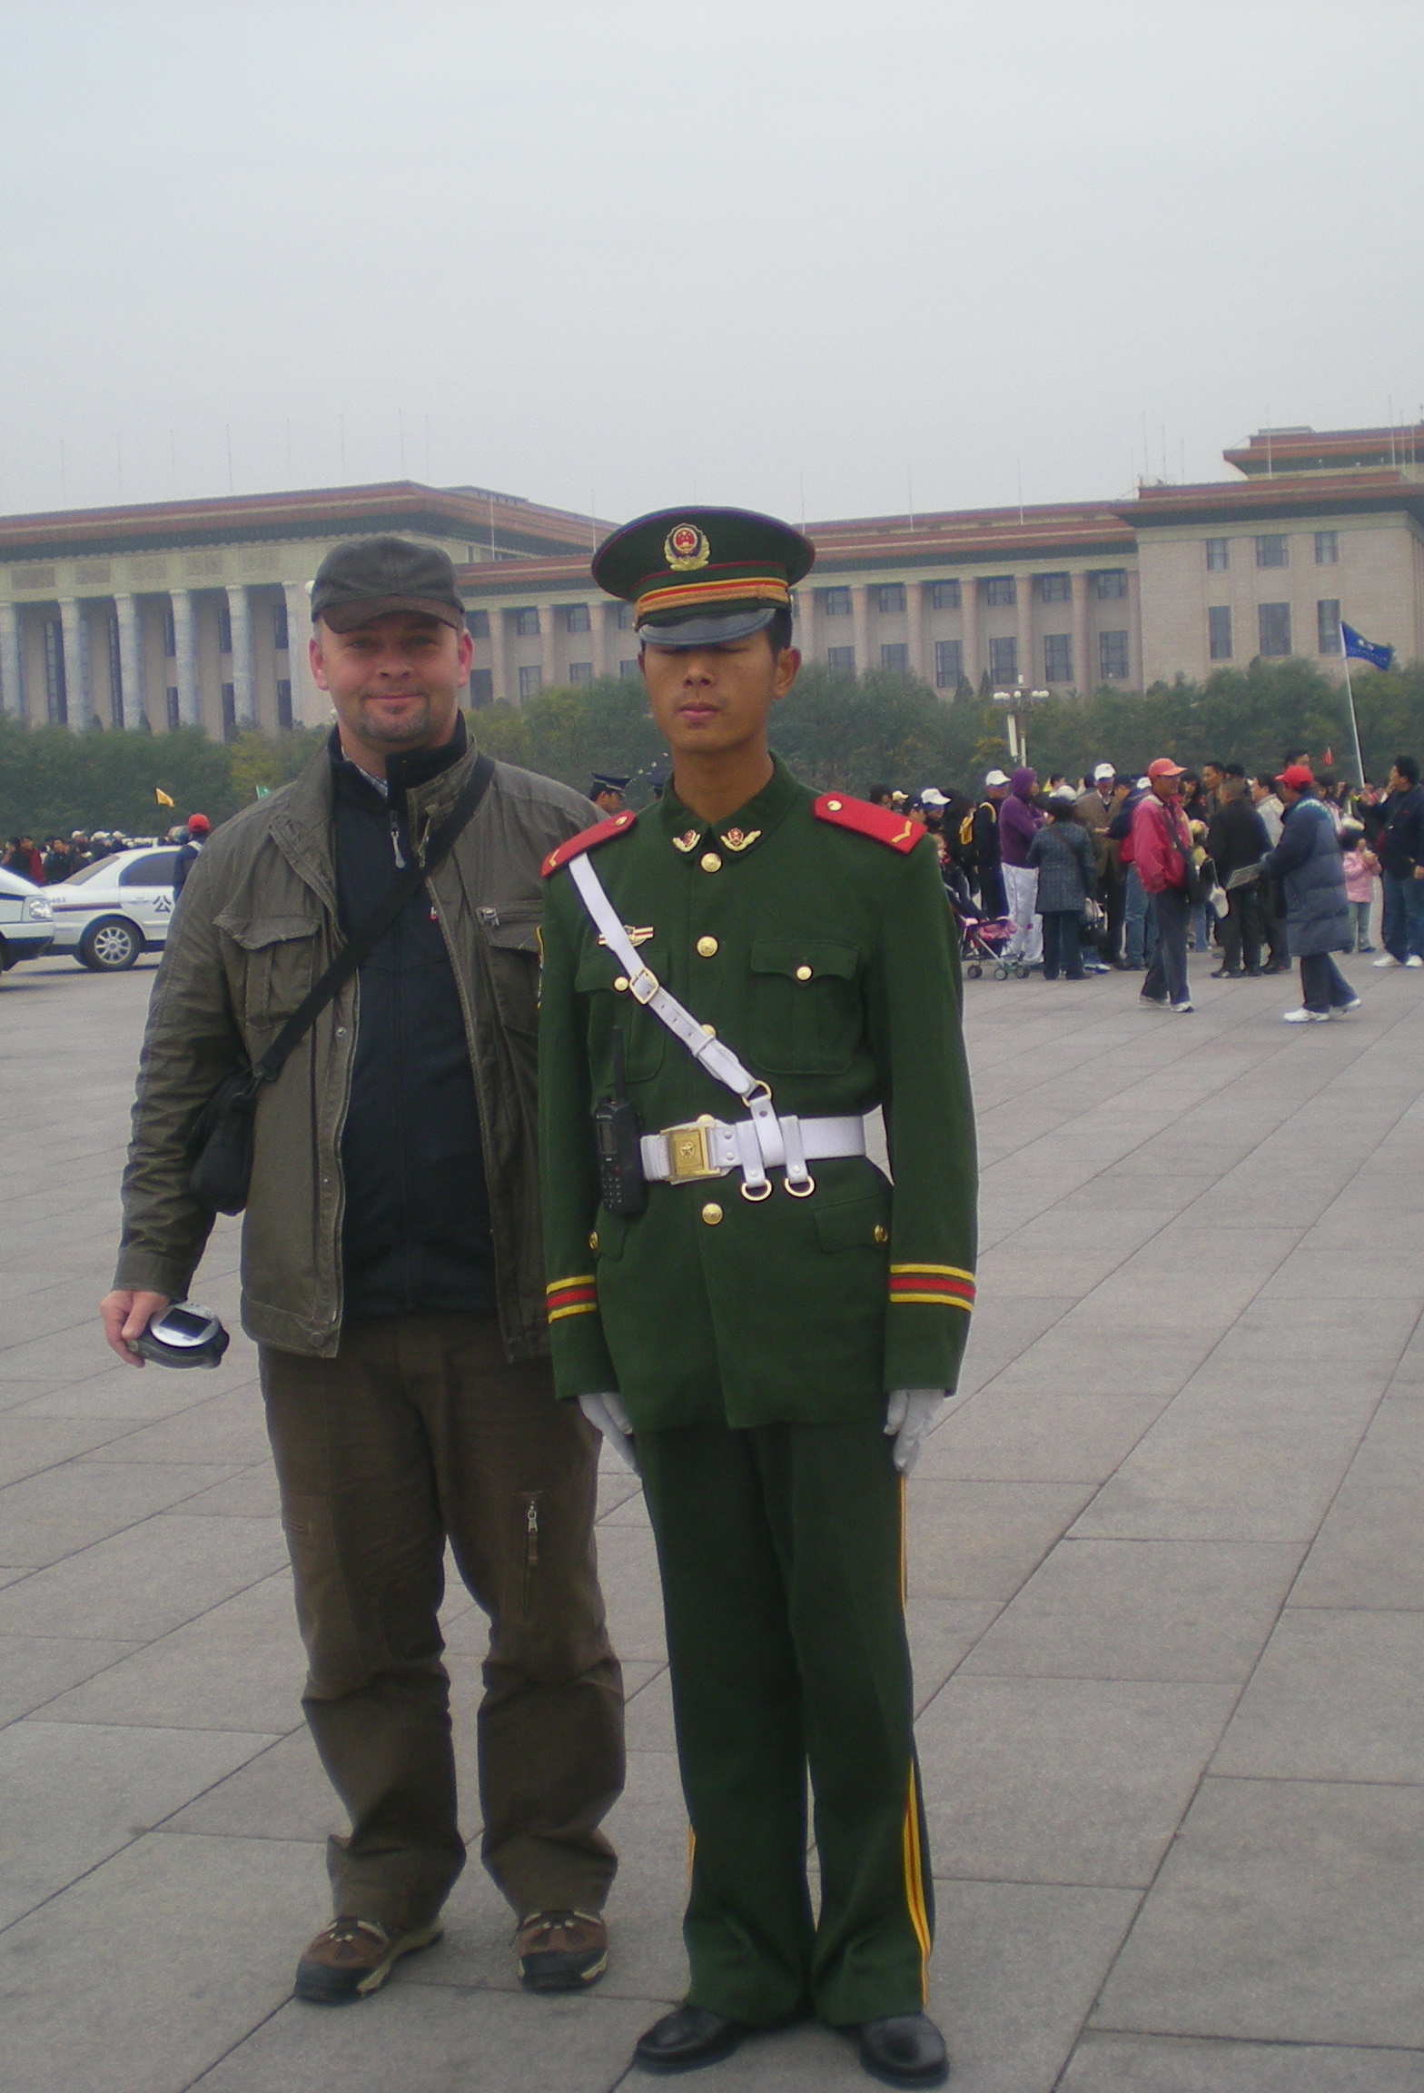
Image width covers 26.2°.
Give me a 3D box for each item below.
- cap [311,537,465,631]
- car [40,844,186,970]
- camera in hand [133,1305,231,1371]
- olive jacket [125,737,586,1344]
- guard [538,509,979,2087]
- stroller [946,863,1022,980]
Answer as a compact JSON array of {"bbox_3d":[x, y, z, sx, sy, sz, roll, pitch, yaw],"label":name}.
[{"bbox_3d":[-0.401,-0.573,3.786,0.190,0.125,0.270,-3,4,-3],"label":"cap"},{"bbox_3d":[-5.920,-1.758,36.593,4.650,1.440,1.770,-4,5,-14],"label":"car"},{"bbox_3d":[-0.656,0.362,3.807,0.105,0.045,0.065,20,44,24],"label":"camera in hand"},{"bbox_3d":[-0.421,-0.004,3.880,0.620,0.770,0.350,-2,4,5],"label":"olive jacket"},{"bbox_3d":[0.072,0.279,3.632,0.500,1.790,0.320,-1,5,15],"label":"guard"},{"bbox_3d":[2.156,-1.054,25.502,0.800,0.980,0.500,0,5,28],"label":"stroller"}]

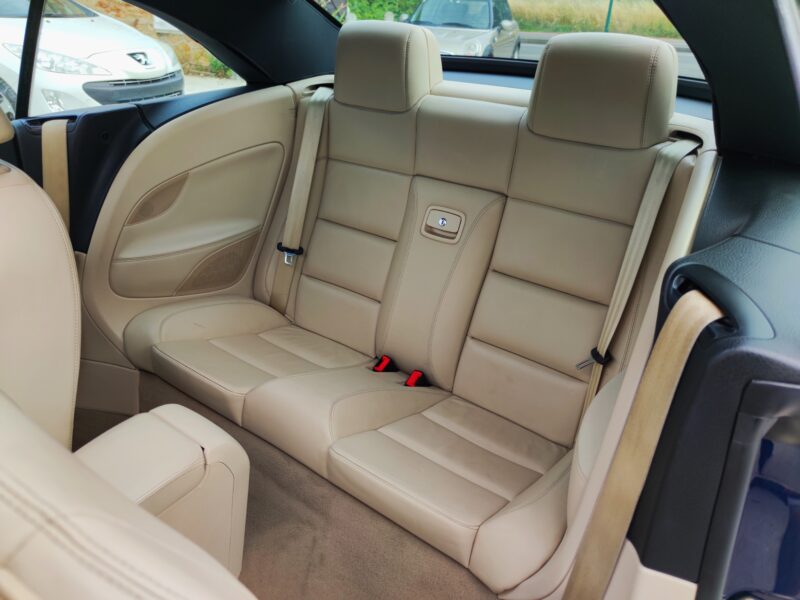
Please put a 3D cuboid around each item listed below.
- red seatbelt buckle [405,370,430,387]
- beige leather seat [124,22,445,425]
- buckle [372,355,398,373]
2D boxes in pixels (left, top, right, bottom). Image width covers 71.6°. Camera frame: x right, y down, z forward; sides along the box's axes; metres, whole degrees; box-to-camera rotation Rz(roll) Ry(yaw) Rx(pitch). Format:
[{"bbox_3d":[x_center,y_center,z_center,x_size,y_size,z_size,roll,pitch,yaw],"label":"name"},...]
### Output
[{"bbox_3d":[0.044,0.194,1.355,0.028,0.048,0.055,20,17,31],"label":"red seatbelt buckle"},{"bbox_3d":[-0.247,-0.238,1.325,0.389,0.777,0.748,20,32,31],"label":"beige leather seat"},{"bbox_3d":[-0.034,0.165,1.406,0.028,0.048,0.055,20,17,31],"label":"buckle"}]

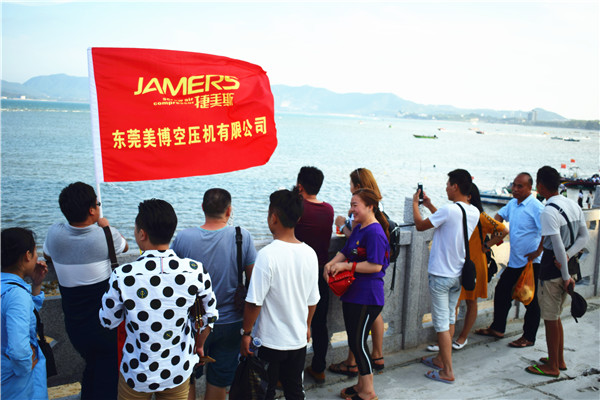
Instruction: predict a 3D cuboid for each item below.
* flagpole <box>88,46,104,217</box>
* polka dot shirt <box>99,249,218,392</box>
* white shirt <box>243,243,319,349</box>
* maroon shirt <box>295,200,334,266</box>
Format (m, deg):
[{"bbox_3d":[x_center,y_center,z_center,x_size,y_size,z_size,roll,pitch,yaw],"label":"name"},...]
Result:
[{"bbox_3d":[-1.325,-0.400,4.250,0.035,1.183,0.035,-2,5,1],"label":"flagpole"},{"bbox_3d":[-0.675,0.547,3.150,0.570,0.670,0.340,1,8,-17],"label":"polka dot shirt"},{"bbox_3d":[-0.090,0.523,3.750,0.450,0.610,0.280,-1,9,-28],"label":"white shirt"},{"bbox_3d":[0.070,0.250,5.200,0.460,0.540,0.300,-2,9,-33],"label":"maroon shirt"}]

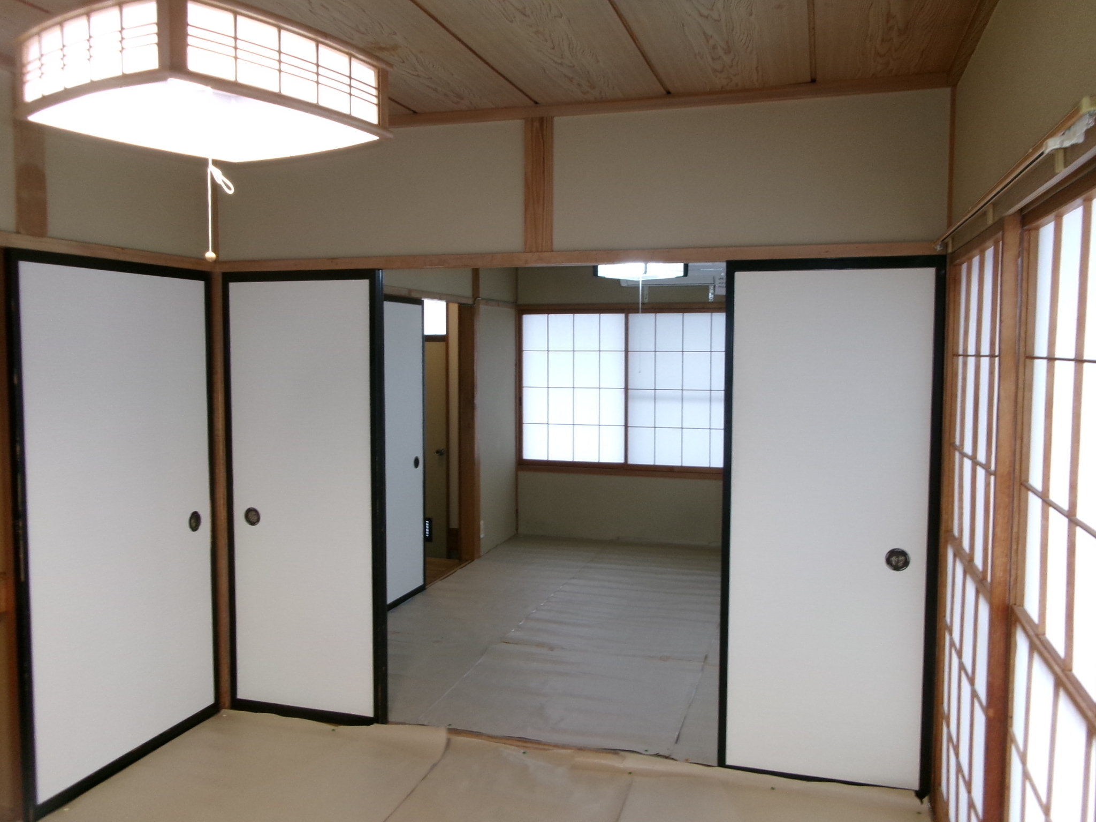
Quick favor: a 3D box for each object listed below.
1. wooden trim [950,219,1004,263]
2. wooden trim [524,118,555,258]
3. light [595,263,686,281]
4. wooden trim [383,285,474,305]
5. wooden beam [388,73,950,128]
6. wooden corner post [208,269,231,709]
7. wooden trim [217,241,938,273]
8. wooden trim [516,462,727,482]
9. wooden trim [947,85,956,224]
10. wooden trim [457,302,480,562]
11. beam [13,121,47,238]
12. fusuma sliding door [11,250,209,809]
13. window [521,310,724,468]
[{"bbox_3d":[1.142,-0.436,2.325,0.045,0.037,0.800,1,4,17],"label":"wooden trim"},{"bbox_3d":[-0.024,-0.787,3.112,0.105,0.462,0.060,1,4,17],"label":"wooden trim"},{"bbox_3d":[0.509,-0.800,4.871,0.380,0.140,0.380,-4,6,-45],"label":"light"},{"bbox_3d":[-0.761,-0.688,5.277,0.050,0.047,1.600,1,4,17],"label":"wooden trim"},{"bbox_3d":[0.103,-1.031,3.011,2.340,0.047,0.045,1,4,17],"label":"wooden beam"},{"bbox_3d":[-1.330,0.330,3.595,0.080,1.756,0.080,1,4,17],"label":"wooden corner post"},{"bbox_3d":[-0.037,-0.534,3.137,2.625,0.050,0.095,1,4,17],"label":"wooden trim"},{"bbox_3d":[0.558,0.467,6.748,1.650,0.056,0.080,1,4,17],"label":"wooden trim"},{"bbox_3d":[1.234,-0.755,2.704,0.025,0.450,0.025,1,4,17],"label":"wooden trim"},{"bbox_3d":[-0.547,0.136,6.183,0.123,1.788,0.107,1,4,17],"label":"wooden trim"},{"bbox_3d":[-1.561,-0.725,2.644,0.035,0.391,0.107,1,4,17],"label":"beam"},{"bbox_3d":[-1.469,0.362,3.089,0.031,1.756,0.902,1,4,17],"label":"fusuma sliding door"},{"bbox_3d":[0.561,-0.164,6.704,1.650,1.193,0.051,1,4,17],"label":"window"}]

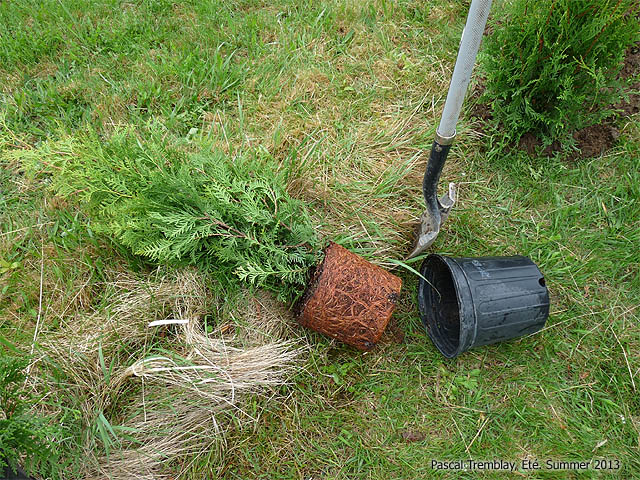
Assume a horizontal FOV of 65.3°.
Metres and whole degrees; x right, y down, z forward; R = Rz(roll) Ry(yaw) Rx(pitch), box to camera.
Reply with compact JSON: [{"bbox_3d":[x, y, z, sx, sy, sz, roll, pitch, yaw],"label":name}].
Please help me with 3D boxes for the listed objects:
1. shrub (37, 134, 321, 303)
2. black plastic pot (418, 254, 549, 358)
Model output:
[{"bbox_3d":[-0.364,-0.064,1.209,0.783,0.210,0.290,18,62,11],"label":"shrub"},{"bbox_3d":[0.354,0.128,1.085,0.205,0.220,0.220,-7,60,-9],"label":"black plastic pot"}]

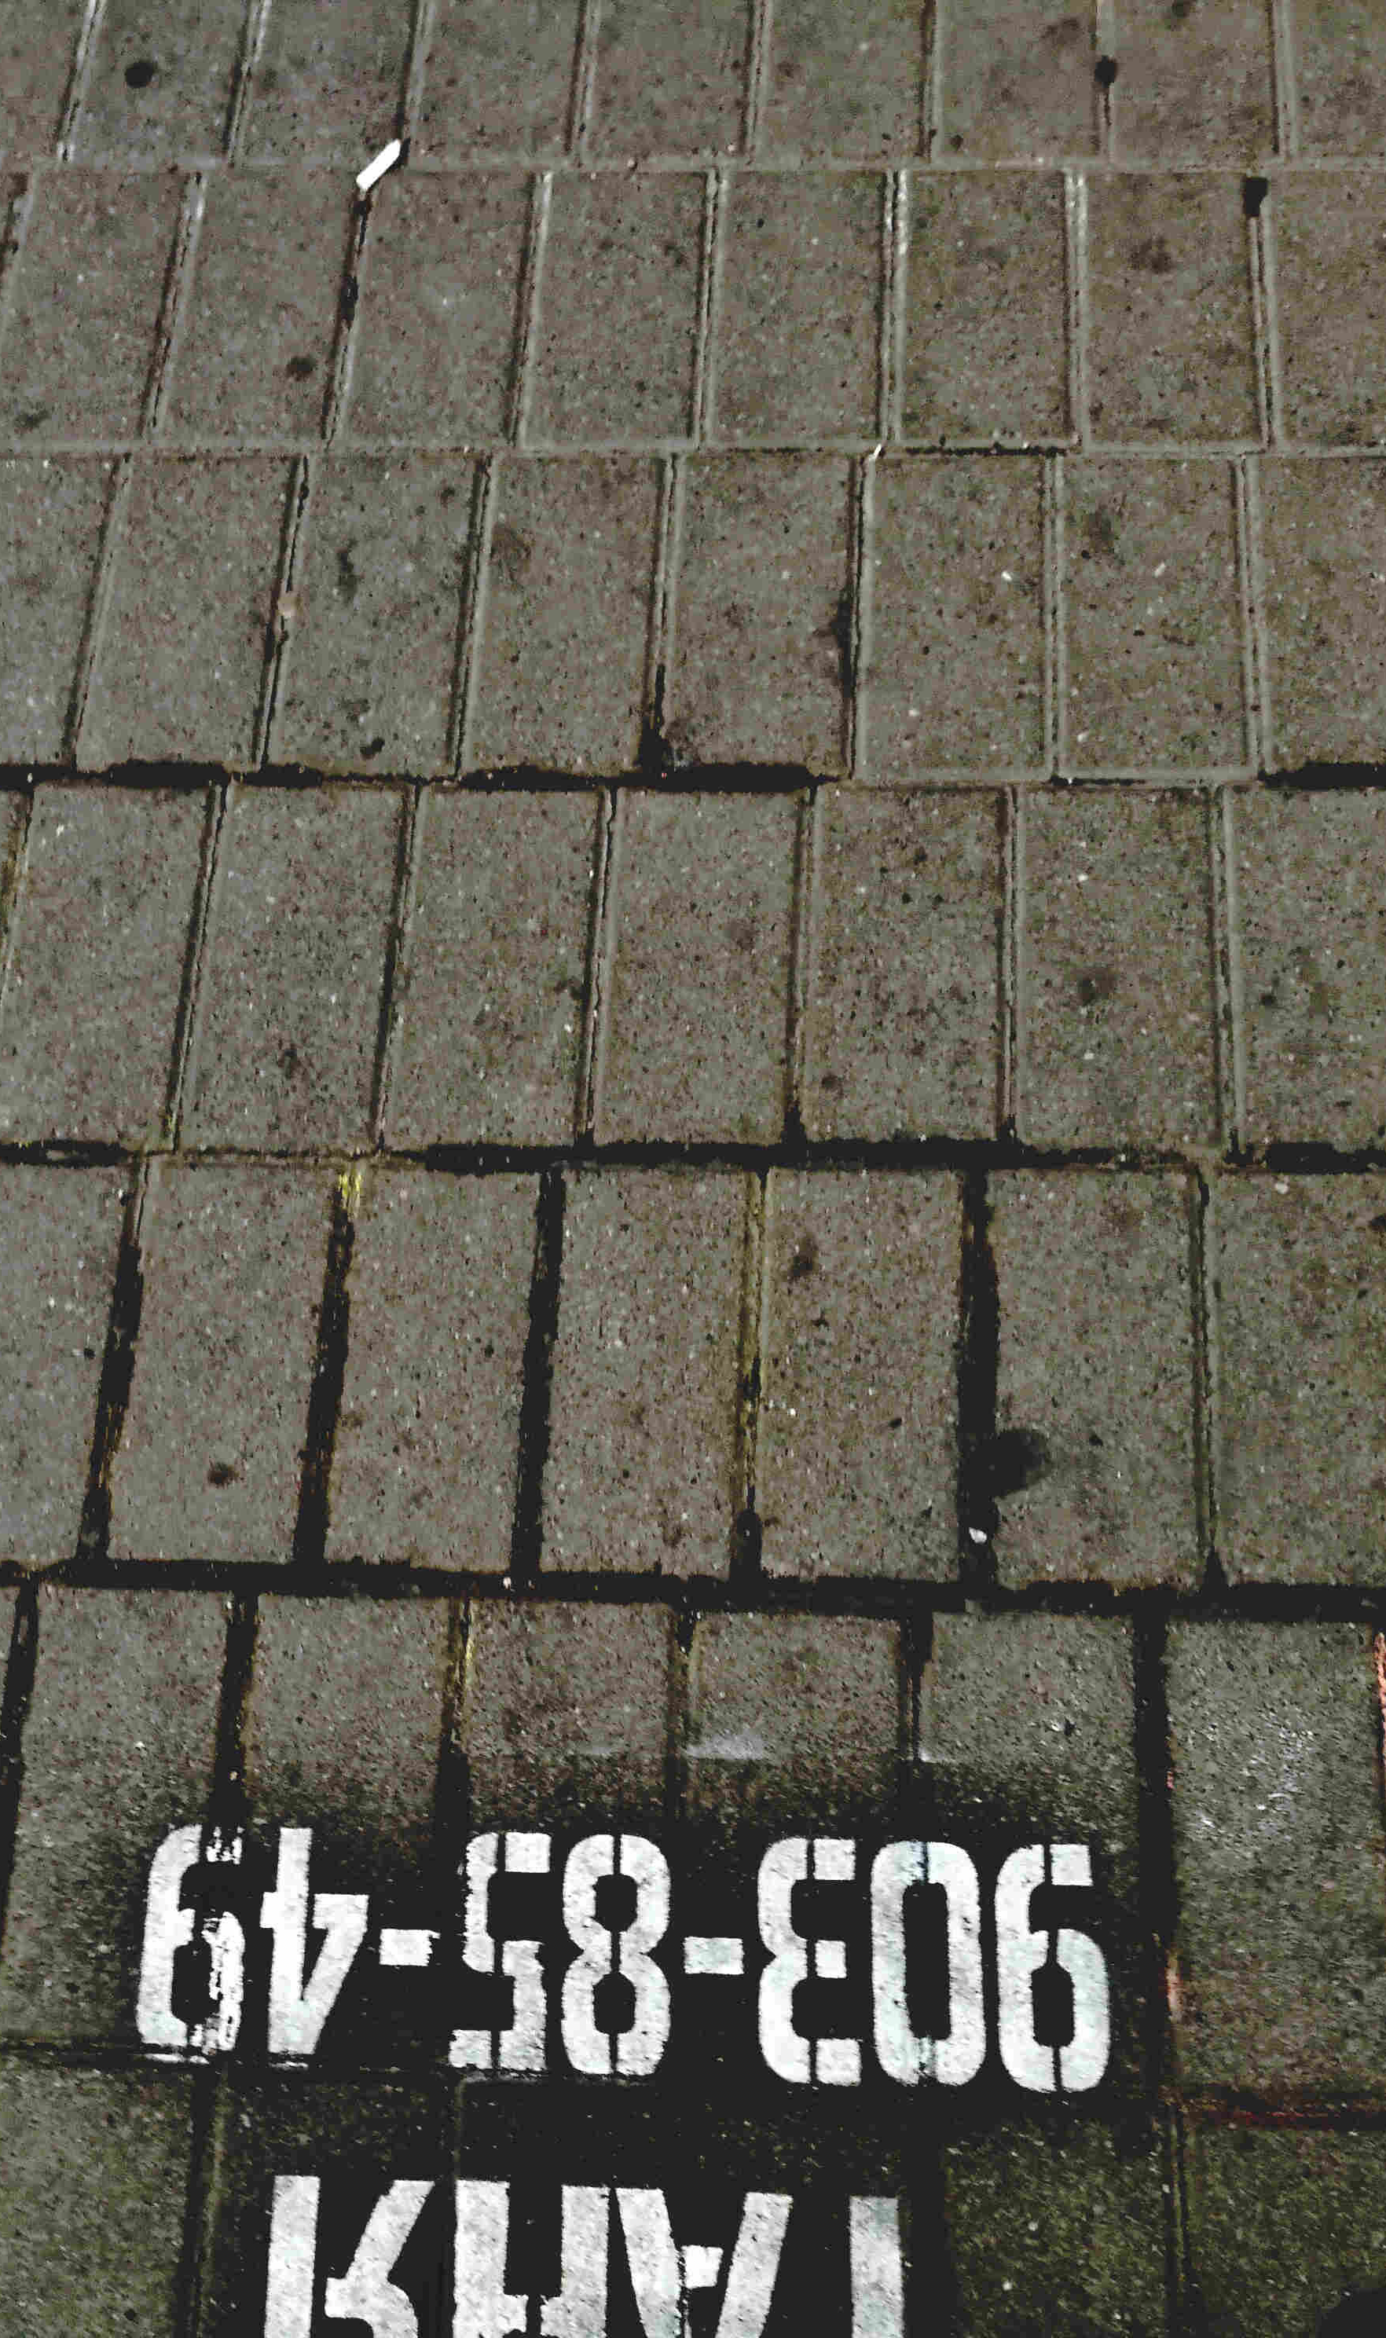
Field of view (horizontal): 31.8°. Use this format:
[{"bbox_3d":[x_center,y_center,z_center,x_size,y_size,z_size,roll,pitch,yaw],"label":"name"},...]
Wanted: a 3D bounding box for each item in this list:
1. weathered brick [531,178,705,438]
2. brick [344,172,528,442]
[{"bbox_3d":[-0.039,-0.475,1.398,0.098,0.060,0.199,1,67,5],"label":"weathered brick"},{"bbox_3d":[-0.144,-0.484,1.418,0.097,0.060,0.198,1,68,5],"label":"brick"}]

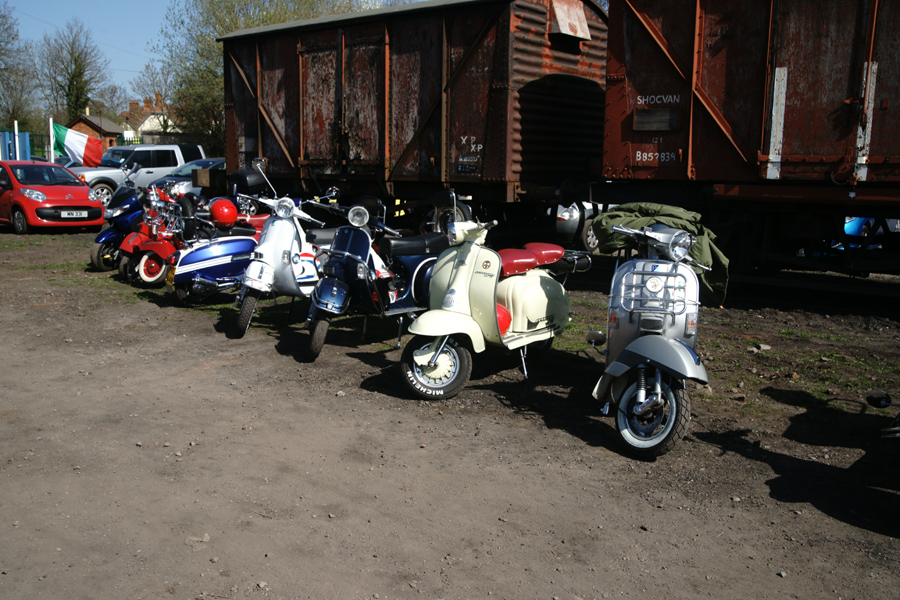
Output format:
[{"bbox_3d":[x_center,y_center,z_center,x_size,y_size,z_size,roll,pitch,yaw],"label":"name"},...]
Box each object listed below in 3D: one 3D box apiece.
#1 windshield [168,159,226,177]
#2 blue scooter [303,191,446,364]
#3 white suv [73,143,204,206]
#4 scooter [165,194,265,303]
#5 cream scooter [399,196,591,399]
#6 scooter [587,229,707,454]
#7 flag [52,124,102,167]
[{"bbox_3d":[-5.281,-2.739,15.500,1.350,0.420,0.600,9,12,39],"label":"windshield"},{"bbox_3d":[-0.526,-0.191,5.760,0.710,1.110,1.840,9,12,39],"label":"blue scooter"},{"bbox_3d":[-10.651,-4.184,25.000,1.950,1.880,4.820,7,11,32],"label":"white suv"},{"bbox_3d":[-2.013,-0.512,7.633,1.830,1.070,0.700,-6,12,-36],"label":"scooter"},{"bbox_3d":[0.388,-0.024,4.985,0.700,1.070,1.940,8,12,36],"label":"cream scooter"},{"bbox_3d":[1.130,0.114,4.151,0.680,1.100,1.800,4,10,14],"label":"scooter"},{"bbox_3d":[-9.438,-3.902,19.000,1.250,1.040,0.250,-1,10,-14],"label":"flag"}]

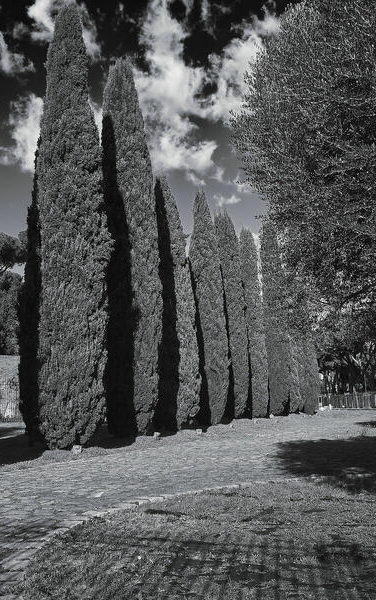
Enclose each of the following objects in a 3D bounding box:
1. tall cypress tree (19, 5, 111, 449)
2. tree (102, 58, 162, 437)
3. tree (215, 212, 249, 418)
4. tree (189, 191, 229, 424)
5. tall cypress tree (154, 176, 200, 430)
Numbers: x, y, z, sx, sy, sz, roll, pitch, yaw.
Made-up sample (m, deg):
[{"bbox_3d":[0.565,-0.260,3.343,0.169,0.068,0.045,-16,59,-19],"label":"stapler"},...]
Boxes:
[{"bbox_3d":[-3.769,-2.703,18.546,2.720,14.030,2.720,-1,-9,0],"label":"tall cypress tree"},{"bbox_3d":[-2.191,-2.441,23.477,2.290,15.090,2.290,-1,-9,0],"label":"tree"},{"bbox_3d":[2.656,0.793,37.870,2.120,13.060,2.120,-4,-9,18],"label":"tree"},{"bbox_3d":[1.055,0.202,33.012,2.170,12.950,2.170,-1,-9,0],"label":"tree"},{"bbox_3d":[-0.538,-0.050,28.085,2.130,11.960,2.130,-1,-9,0],"label":"tall cypress tree"}]

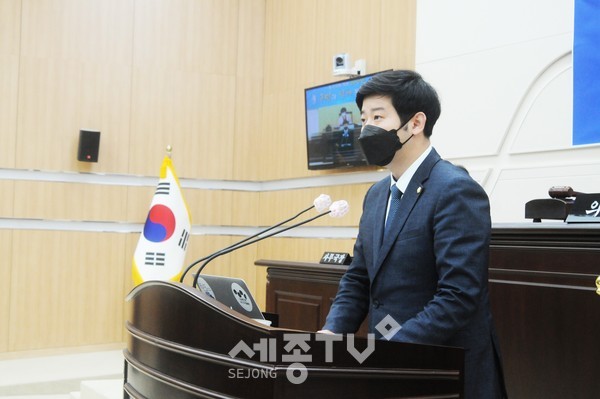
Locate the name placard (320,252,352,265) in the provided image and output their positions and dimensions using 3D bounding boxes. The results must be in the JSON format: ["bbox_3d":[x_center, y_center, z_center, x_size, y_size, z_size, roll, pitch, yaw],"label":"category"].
[{"bbox_3d":[0.263,0.424,6.060,0.086,0.083,0.290,3,-3,-33],"label":"name placard"}]

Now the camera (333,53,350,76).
[{"bbox_3d":[0.401,-1.318,8.250,0.140,0.190,0.145,0,-3,20],"label":"camera"}]

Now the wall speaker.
[{"bbox_3d":[-2.255,-0.564,9.080,0.205,0.315,0.190,3,5,-27],"label":"wall speaker"}]

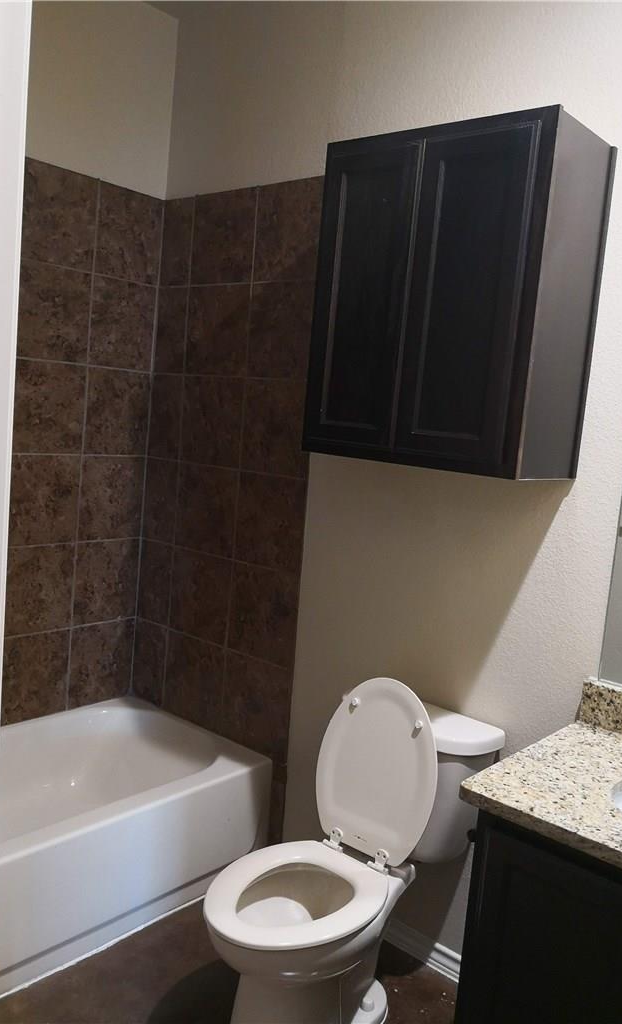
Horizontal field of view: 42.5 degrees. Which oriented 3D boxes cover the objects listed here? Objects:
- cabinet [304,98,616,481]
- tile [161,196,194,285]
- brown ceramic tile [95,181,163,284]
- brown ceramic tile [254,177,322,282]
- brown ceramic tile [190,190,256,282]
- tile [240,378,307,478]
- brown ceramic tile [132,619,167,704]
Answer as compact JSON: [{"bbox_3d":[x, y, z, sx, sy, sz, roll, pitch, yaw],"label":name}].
[{"bbox_3d":[0.344,-0.498,1.969,0.605,0.769,0.321,10,9,39],"label":"cabinet"},{"bbox_3d":[-0.472,-0.953,2.846,0.177,0.304,0.015,10,9,39],"label":"tile"},{"bbox_3d":[-0.645,-0.969,2.814,0.012,0.308,0.277,10,8,40],"label":"brown ceramic tile"},{"bbox_3d":[-0.051,-0.883,2.502,0.302,0.308,0.012,10,8,40],"label":"brown ceramic tile"},{"bbox_3d":[-0.289,-0.918,2.685,0.302,0.302,0.010,10,8,39],"label":"brown ceramic tile"},{"bbox_3d":[-0.103,-0.268,2.570,0.306,0.304,0.015,10,9,39],"label":"tile"},{"bbox_3d":[-0.602,0.565,3.006,0.175,0.302,0.010,10,8,39],"label":"brown ceramic tile"}]

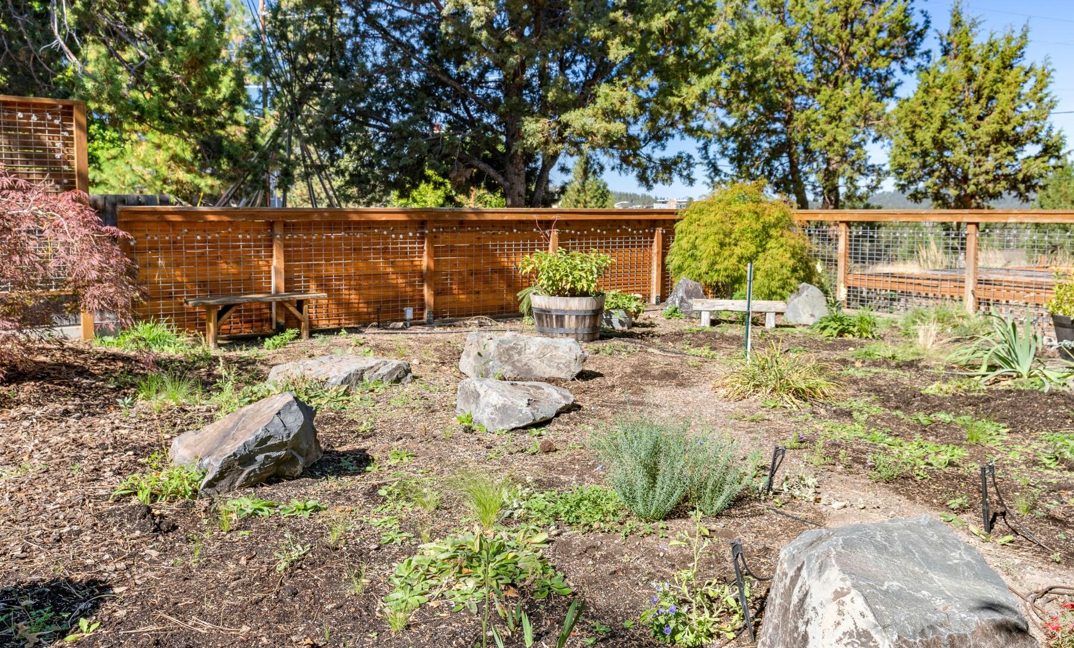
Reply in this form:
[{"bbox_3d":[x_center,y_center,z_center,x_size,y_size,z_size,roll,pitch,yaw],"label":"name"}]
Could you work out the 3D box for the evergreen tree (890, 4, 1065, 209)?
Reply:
[{"bbox_3d":[10.194,-4.461,18.000,3.800,5.800,3.600,4,8,29],"label":"evergreen tree"}]

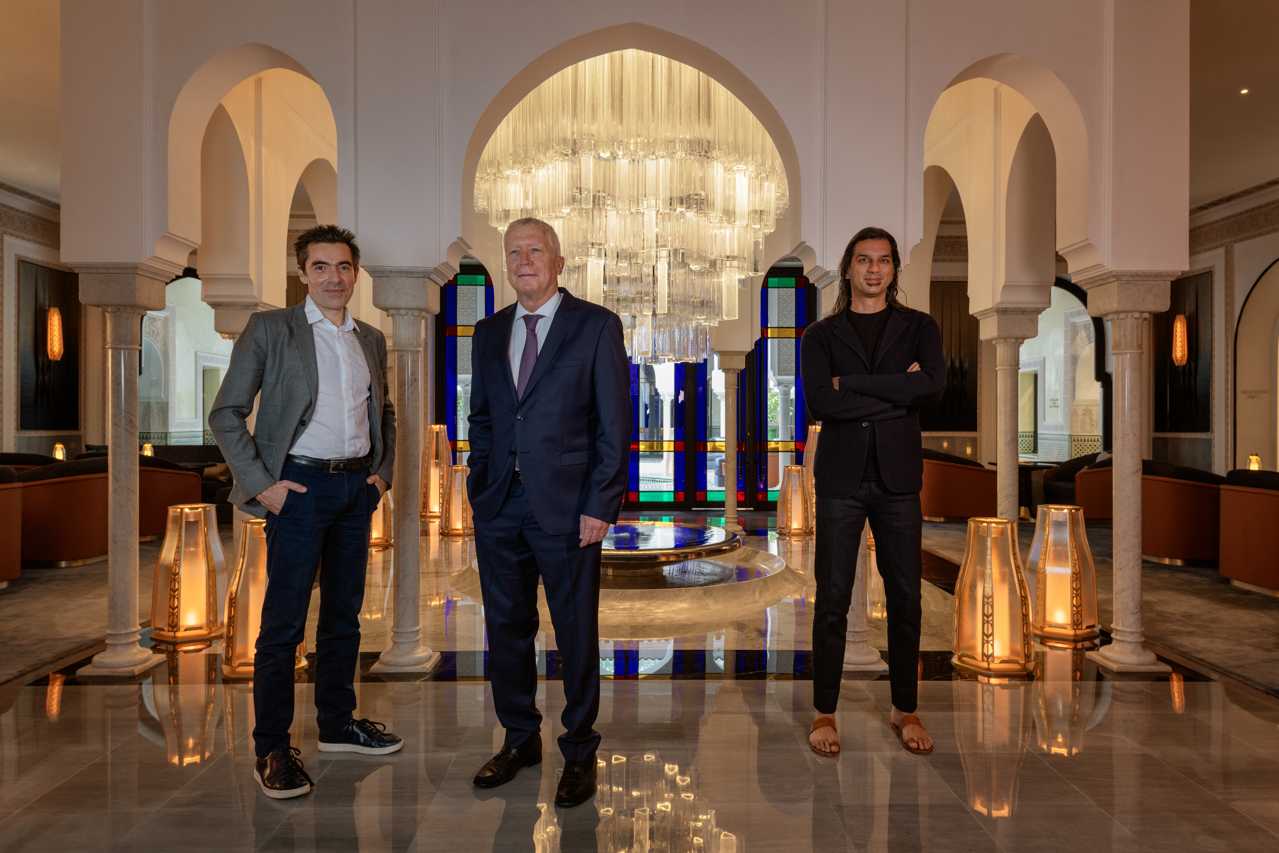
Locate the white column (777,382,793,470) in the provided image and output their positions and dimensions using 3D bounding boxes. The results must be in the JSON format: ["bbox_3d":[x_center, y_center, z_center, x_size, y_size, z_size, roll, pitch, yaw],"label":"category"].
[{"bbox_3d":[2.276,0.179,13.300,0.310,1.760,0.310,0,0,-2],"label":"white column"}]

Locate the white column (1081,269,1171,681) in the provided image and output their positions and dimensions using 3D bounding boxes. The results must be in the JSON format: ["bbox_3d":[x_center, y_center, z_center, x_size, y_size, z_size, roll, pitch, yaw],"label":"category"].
[{"bbox_3d":[2.280,0.202,3.970,0.270,1.805,0.270,0,0,-1],"label":"white column"}]

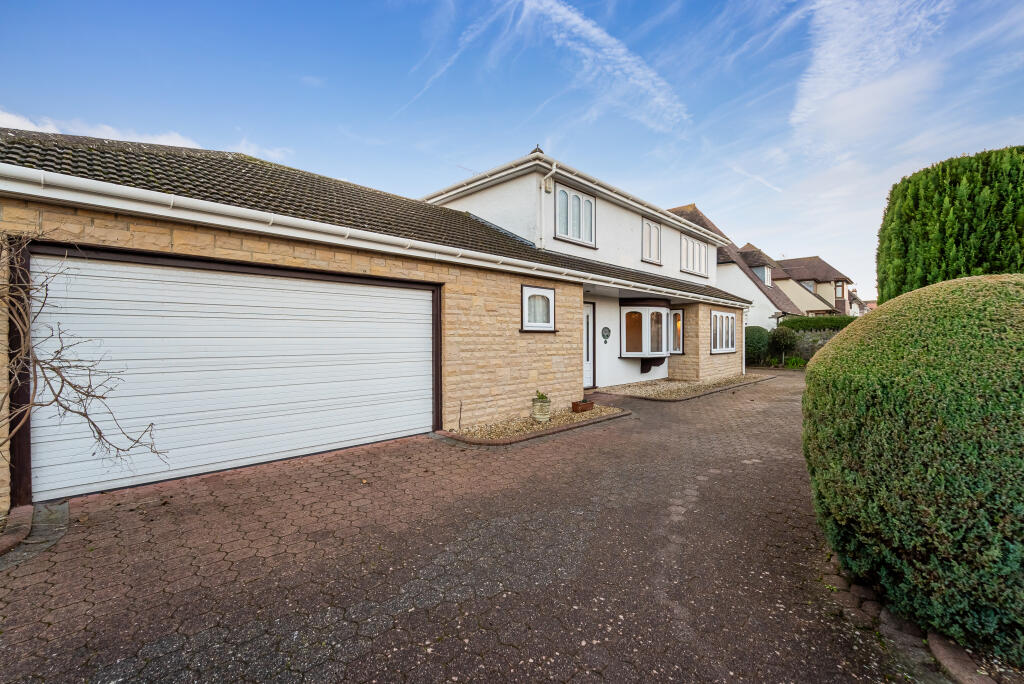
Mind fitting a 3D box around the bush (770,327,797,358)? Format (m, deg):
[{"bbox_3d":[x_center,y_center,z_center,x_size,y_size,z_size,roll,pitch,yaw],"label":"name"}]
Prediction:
[{"bbox_3d":[13.662,0.101,20.100,1.180,1.740,1.180,0,0,0],"label":"bush"}]

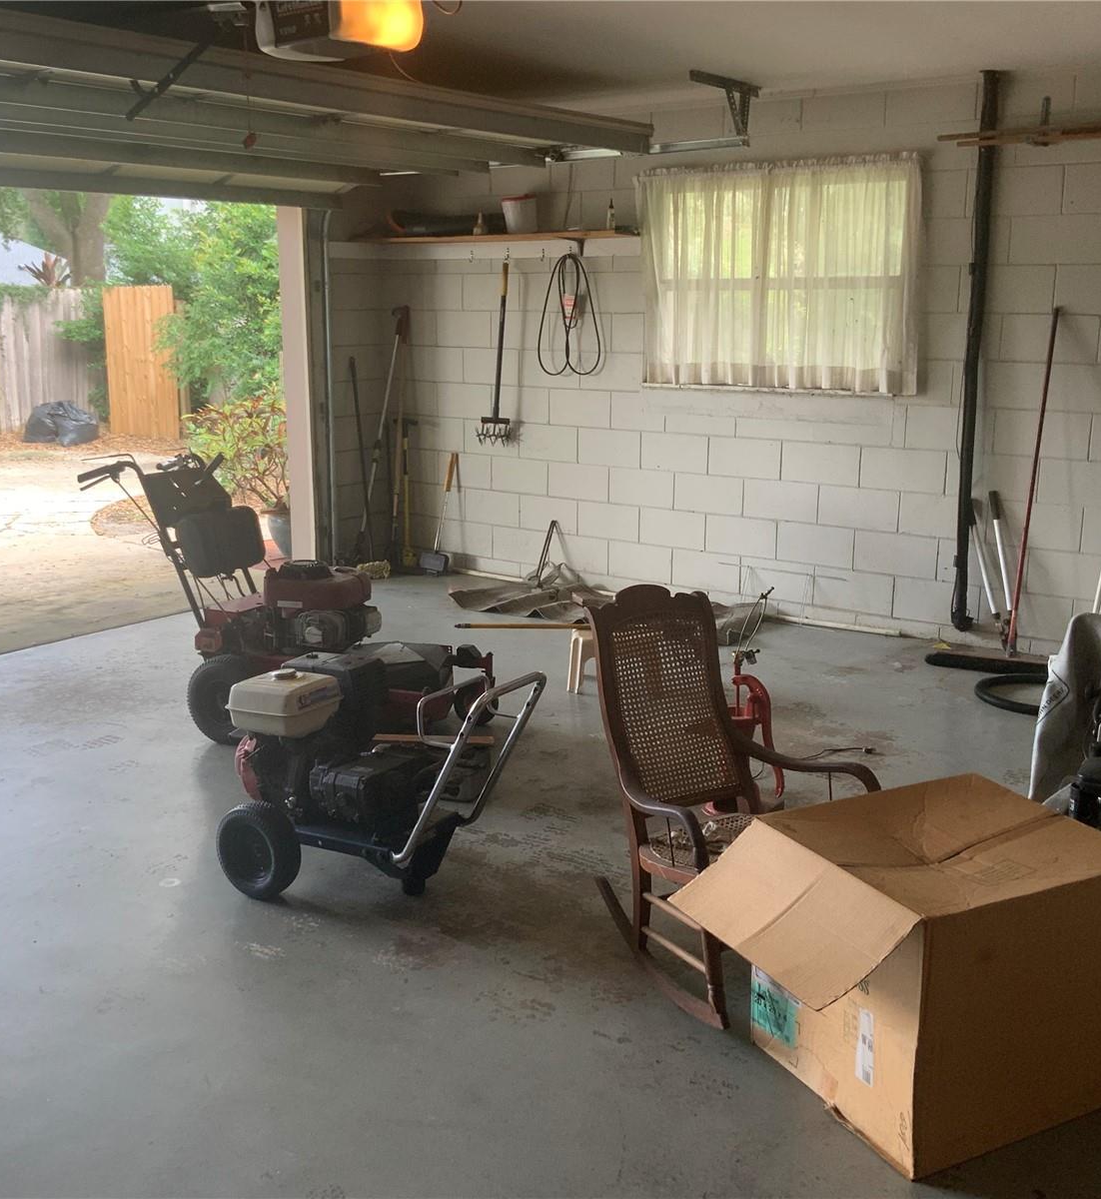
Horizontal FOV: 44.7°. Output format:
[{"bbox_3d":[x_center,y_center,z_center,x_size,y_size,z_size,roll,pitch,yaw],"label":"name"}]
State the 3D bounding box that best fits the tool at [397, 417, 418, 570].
[{"bbox_3d":[-0.856,-0.615,7.838,0.160,0.880,0.100,9,15,35],"label":"tool"}]

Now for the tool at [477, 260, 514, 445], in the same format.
[{"bbox_3d":[-0.281,-1.367,7.476,0.260,1.010,0.110,15,18,34],"label":"tool"}]

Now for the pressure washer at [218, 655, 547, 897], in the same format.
[{"bbox_3d":[-0.393,0.448,3.481,0.800,0.630,0.660,9,15,35],"label":"pressure washer"}]

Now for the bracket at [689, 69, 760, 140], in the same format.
[{"bbox_3d":[0.783,-2.186,5.976,0.060,0.240,0.650,9,15,35],"label":"bracket"}]

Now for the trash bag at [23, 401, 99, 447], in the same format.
[{"bbox_3d":[-5.656,-2.056,15.450,0.850,0.480,0.700,-3,12,-18],"label":"trash bag"}]

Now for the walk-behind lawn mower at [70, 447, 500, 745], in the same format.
[{"bbox_3d":[-0.964,-0.024,4.914,1.480,0.980,0.760,4,12,16],"label":"walk-behind lawn mower"}]

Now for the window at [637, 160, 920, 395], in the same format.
[{"bbox_3d":[1.063,-1.537,6.383,1.480,1.080,0.130,9,15,35],"label":"window"}]

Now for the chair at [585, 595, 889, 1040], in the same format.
[{"bbox_3d":[0.380,0.425,3.034,0.540,0.870,0.640,-7,14,-32],"label":"chair"}]

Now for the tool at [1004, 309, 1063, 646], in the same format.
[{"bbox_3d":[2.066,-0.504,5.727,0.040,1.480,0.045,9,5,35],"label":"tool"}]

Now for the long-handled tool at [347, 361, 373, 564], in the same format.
[{"bbox_3d":[-1.088,-0.788,7.819,0.033,1.240,0.033,9,20,35],"label":"long-handled tool"}]

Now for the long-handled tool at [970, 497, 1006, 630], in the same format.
[{"bbox_3d":[1.969,-0.157,6.033,0.045,0.620,0.045,-12,1,38],"label":"long-handled tool"}]

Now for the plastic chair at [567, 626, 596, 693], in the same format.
[{"bbox_3d":[0.268,0.242,5.409,0.360,0.245,0.230,1,12,4],"label":"plastic chair"}]

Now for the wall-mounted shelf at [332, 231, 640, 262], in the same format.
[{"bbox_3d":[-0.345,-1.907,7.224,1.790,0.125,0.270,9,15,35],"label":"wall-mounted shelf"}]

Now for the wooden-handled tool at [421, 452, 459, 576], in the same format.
[{"bbox_3d":[-0.615,-0.507,7.824,0.190,0.740,0.080,10,-3,35],"label":"wooden-handled tool"}]

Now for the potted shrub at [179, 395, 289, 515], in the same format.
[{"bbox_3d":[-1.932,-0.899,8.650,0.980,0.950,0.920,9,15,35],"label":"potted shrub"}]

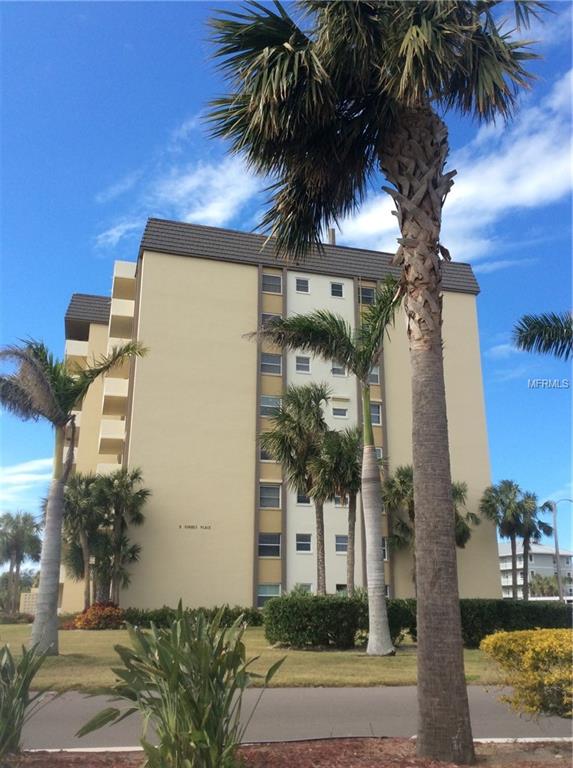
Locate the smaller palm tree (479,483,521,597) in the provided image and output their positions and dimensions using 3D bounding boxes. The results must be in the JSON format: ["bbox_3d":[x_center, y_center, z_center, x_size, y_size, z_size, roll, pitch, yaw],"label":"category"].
[{"bbox_3d":[12.485,9.551,40.033,2.648,8.146,2.648,0,-18,0],"label":"smaller palm tree"}]

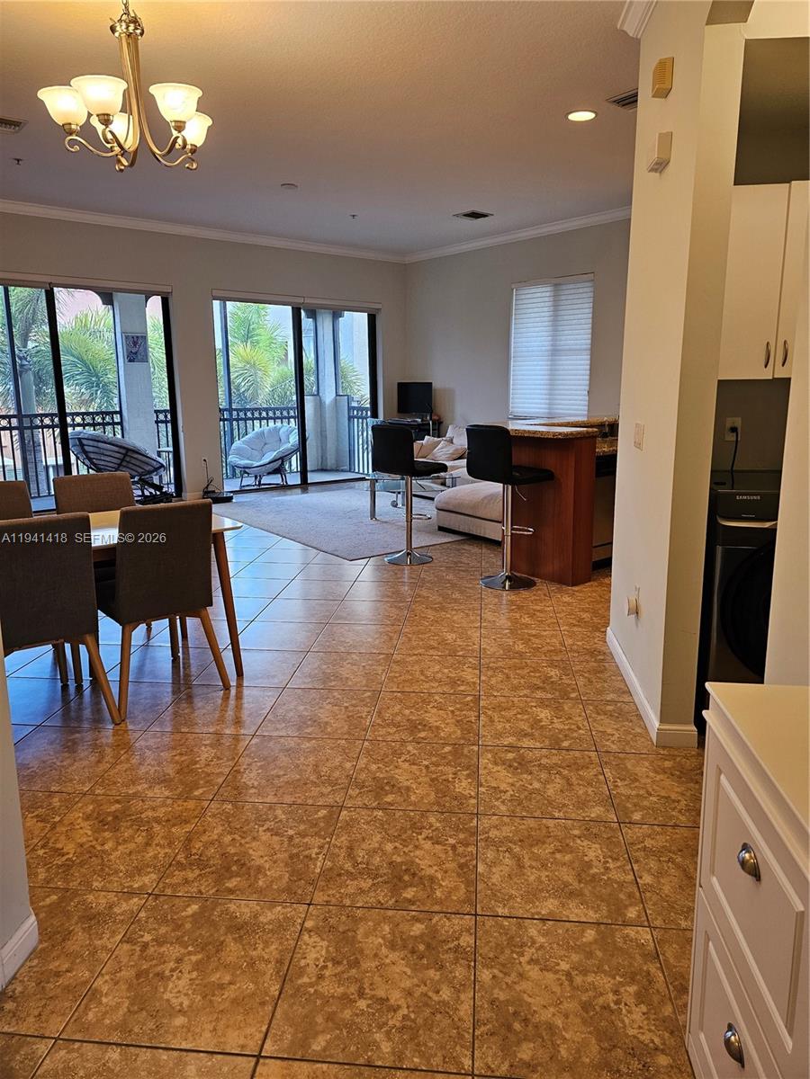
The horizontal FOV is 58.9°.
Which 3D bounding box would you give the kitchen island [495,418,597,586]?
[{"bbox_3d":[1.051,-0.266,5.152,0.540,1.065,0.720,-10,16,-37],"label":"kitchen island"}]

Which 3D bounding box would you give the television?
[{"bbox_3d":[0.138,-1.968,9.992,0.520,0.460,0.120,1,13,8],"label":"television"}]

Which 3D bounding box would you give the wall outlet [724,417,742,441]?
[{"bbox_3d":[1.616,-0.542,3.530,0.070,0.115,0.010,1,13,6],"label":"wall outlet"}]

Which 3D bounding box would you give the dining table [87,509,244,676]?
[{"bbox_3d":[-1.531,0.327,3.314,1.400,0.750,0.780,-10,16,-37],"label":"dining table"}]

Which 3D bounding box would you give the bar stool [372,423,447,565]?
[{"bbox_3d":[0.034,-0.365,5.688,0.420,1.060,0.440,10,17,41],"label":"bar stool"}]

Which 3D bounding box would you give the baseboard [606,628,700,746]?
[{"bbox_3d":[1.120,0.637,3.342,0.157,0.096,1.178,1,13,6],"label":"baseboard"}]

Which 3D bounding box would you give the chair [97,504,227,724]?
[{"bbox_3d":[-1.196,0.268,3.322,0.490,0.880,0.560,-12,17,-41],"label":"chair"}]

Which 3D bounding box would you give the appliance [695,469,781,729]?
[{"bbox_3d":[1.557,0.223,3.120,0.686,0.980,0.780,1,13,6],"label":"appliance"}]

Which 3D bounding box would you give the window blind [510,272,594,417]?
[{"bbox_3d":[1.740,-2.320,8.787,0.060,1.670,1.280,-10,16,-37],"label":"window blind"}]

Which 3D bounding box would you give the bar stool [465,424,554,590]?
[{"bbox_3d":[0.719,-0.223,4.918,0.430,1.085,0.420,-10,16,-37],"label":"bar stool"}]

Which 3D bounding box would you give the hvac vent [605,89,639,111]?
[{"bbox_3d":[1.407,-2.655,4.316,0.270,0.030,0.310,-10,16,-37],"label":"hvac vent"}]

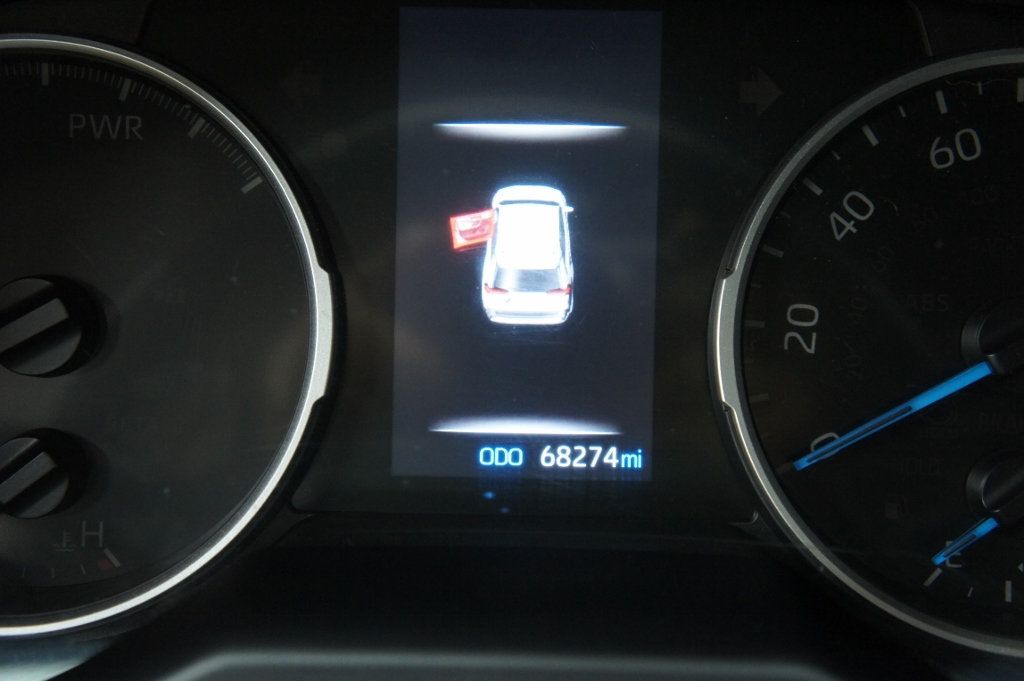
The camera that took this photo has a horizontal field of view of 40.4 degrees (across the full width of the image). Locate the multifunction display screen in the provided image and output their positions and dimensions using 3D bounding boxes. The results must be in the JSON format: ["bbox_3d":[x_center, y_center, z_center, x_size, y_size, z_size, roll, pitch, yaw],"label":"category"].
[{"bbox_3d":[0.003,-0.019,0.283,0.053,0.094,0.008,1,1,1],"label":"multifunction display screen"}]

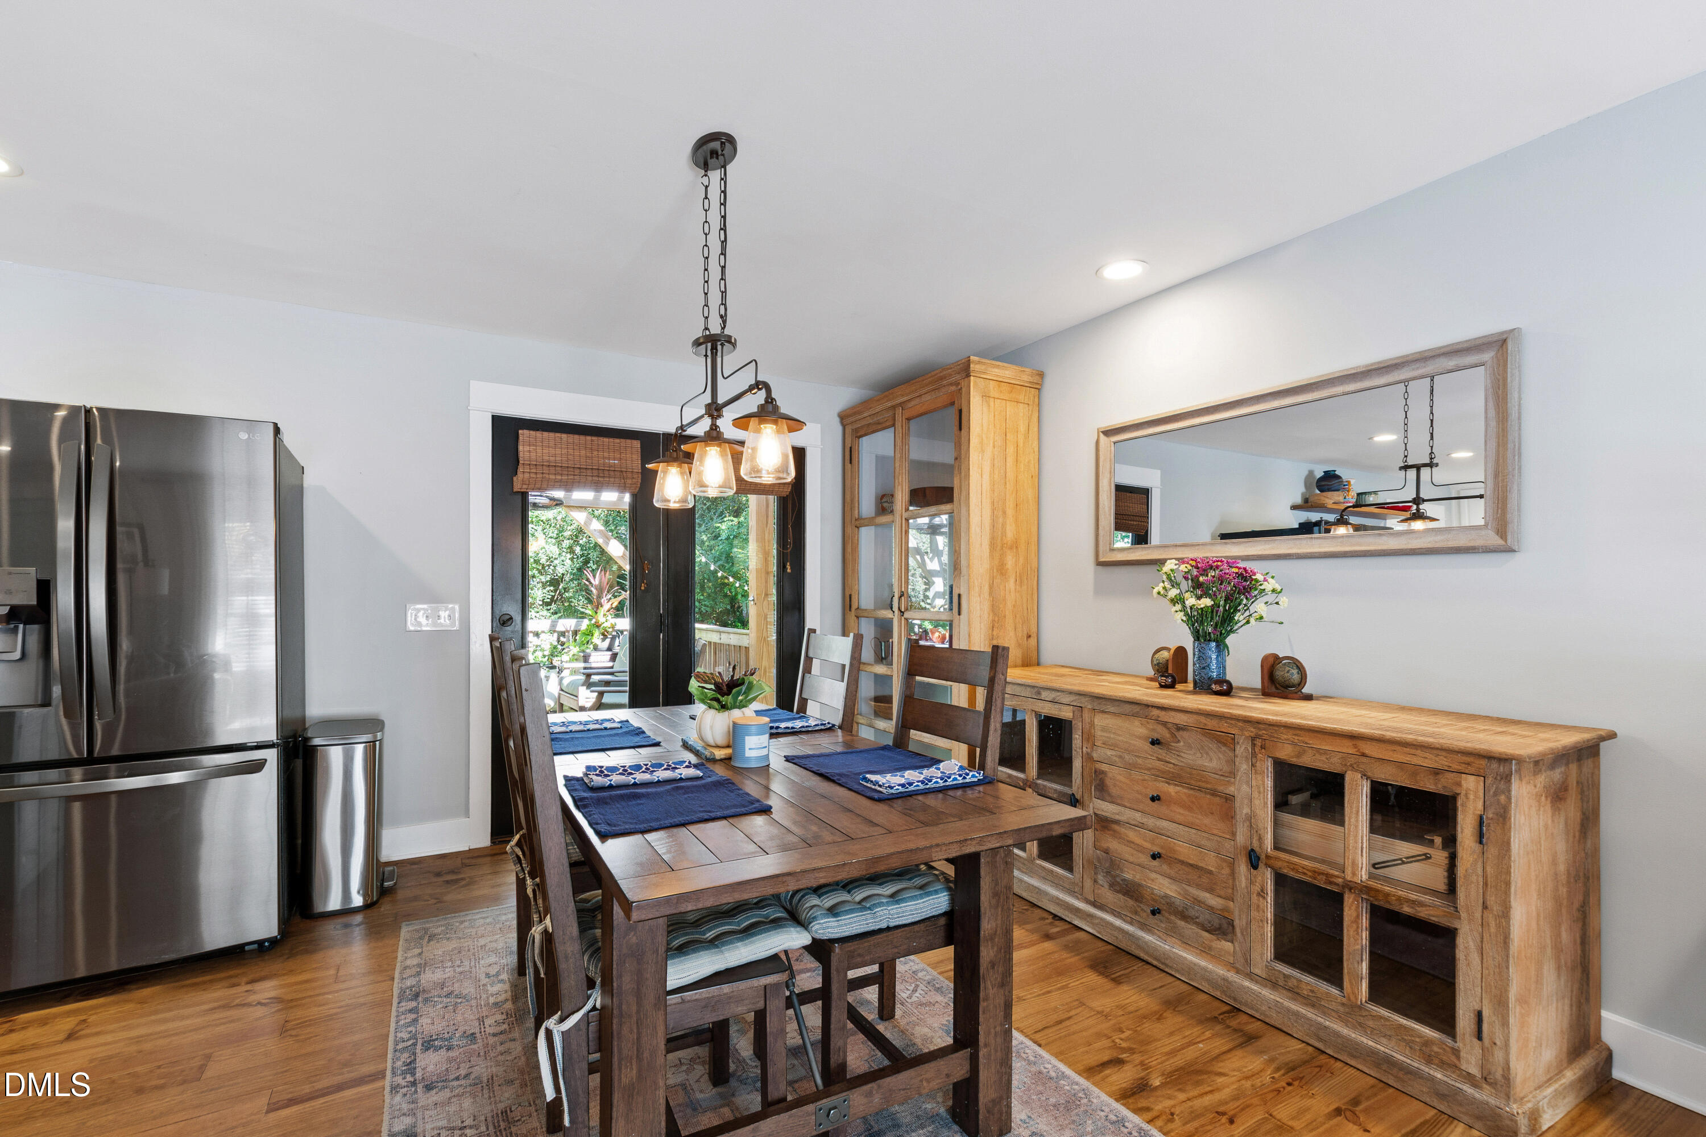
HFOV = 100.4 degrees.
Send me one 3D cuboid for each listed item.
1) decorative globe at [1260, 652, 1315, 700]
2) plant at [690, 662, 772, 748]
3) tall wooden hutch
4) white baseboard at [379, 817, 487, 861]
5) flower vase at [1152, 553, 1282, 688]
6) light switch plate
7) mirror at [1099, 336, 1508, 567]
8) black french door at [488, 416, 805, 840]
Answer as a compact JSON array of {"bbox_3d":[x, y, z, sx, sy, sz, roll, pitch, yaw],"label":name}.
[{"bbox_3d":[1.455,0.351,2.375,0.140,0.150,0.100,-1,-2,45],"label":"decorative globe"},{"bbox_3d":[-0.383,0.410,2.185,0.250,0.235,0.240,0,-1,0],"label":"plant"},{"bbox_3d":[0.445,0.178,3.945,0.500,2.310,1.180,1,-1,-29],"label":"tall wooden hutch"},{"bbox_3d":[-1.936,1.244,3.269,0.430,0.147,0.020,1,-1,-29],"label":"white baseboard"},{"bbox_3d":[1.304,0.195,2.586,0.370,0.465,0.440,1,-1,-29],"label":"flower vase"},{"bbox_3d":[-1.943,0.224,3.293,0.210,0.123,0.010,1,-1,-29],"label":"light switch plate"},{"bbox_3d":[1.472,-0.339,2.617,0.040,0.630,1.480,1,-1,-29],"label":"mirror"},{"bbox_3d":[-1.030,0.300,3.843,1.660,2.050,0.060,1,-1,-29],"label":"black french door"}]

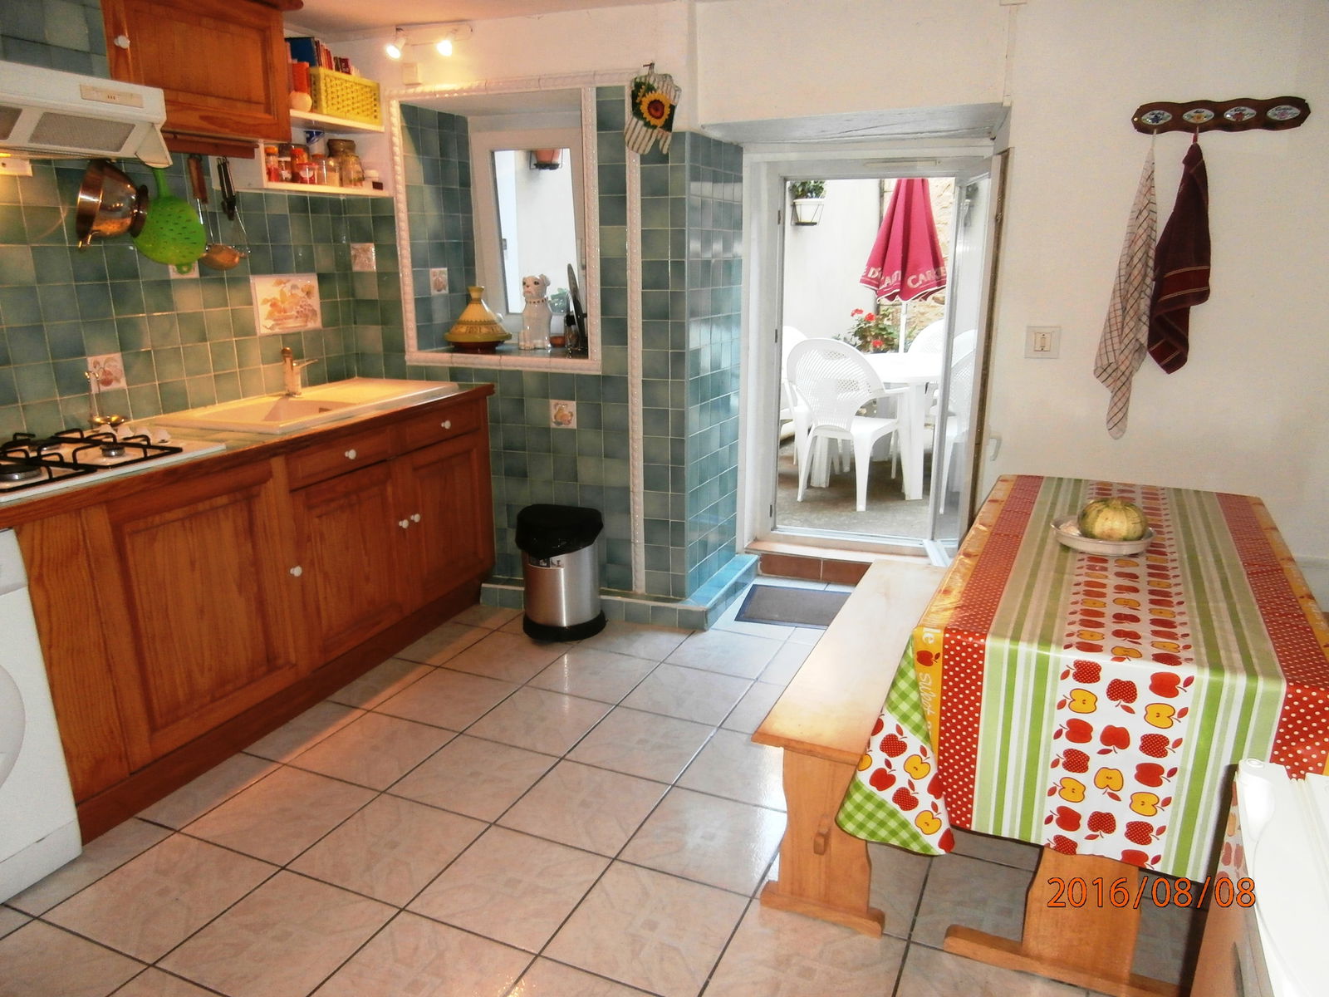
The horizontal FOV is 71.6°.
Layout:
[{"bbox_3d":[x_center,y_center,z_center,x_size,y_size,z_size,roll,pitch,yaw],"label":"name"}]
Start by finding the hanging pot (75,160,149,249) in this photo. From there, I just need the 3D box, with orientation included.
[{"bbox_3d":[-1.472,-0.787,2.471,0.130,0.240,0.240,8,12,-15],"label":"hanging pot"}]

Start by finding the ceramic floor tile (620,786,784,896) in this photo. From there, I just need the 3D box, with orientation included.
[{"bbox_3d":[0.109,0.816,2.217,0.333,0.010,0.333,6,16,23],"label":"ceramic floor tile"}]

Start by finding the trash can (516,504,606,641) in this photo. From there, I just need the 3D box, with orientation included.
[{"bbox_3d":[-0.380,0.270,3.377,0.300,0.440,0.275,0,15,0],"label":"trash can"}]

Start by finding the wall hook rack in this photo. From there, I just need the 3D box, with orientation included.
[{"bbox_3d":[1.550,-1.065,2.559,0.429,0.082,0.040,5,15,18],"label":"wall hook rack"}]

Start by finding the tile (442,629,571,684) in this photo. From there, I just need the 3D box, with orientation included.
[{"bbox_3d":[-0.533,0.552,3.192,0.332,0.010,0.332,6,16,24],"label":"tile"}]

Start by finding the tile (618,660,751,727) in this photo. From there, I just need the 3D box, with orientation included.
[{"bbox_3d":[0.075,0.626,2.948,0.333,0.010,0.333,6,16,23],"label":"tile"}]

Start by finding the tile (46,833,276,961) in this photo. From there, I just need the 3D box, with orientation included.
[{"bbox_3d":[-1.084,0.864,2.011,0.332,0.010,0.332,6,16,24],"label":"tile"}]

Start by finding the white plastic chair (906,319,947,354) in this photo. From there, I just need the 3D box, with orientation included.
[{"bbox_3d":[1.972,-0.833,6.620,0.570,0.880,0.580,6,16,23],"label":"white plastic chair"}]

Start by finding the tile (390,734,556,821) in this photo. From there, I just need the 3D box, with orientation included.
[{"bbox_3d":[-0.508,0.748,2.484,0.333,0.010,0.333,6,16,23],"label":"tile"}]

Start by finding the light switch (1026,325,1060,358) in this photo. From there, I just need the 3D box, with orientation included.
[{"bbox_3d":[1.175,-0.484,2.860,0.096,0.096,0.012,5,15,18],"label":"light switch"}]

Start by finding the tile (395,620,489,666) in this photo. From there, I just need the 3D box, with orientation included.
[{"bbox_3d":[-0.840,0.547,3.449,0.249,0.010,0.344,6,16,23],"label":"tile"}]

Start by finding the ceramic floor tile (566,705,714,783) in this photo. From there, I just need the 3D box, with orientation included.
[{"bbox_3d":[-0.060,0.697,2.629,0.332,0.010,0.332,6,16,24],"label":"ceramic floor tile"}]

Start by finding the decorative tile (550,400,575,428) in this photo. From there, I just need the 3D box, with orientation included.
[{"bbox_3d":[-0.384,-0.321,3.498,0.103,0.103,0.008,5,15,19],"label":"decorative tile"}]

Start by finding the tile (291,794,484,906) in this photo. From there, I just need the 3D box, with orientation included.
[{"bbox_3d":[-0.646,0.826,2.185,0.333,0.010,0.333,6,16,23],"label":"tile"}]

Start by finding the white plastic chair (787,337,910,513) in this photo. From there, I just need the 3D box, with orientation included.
[{"bbox_3d":[1.052,-0.437,5.140,0.550,0.885,0.560,10,18,35],"label":"white plastic chair"}]

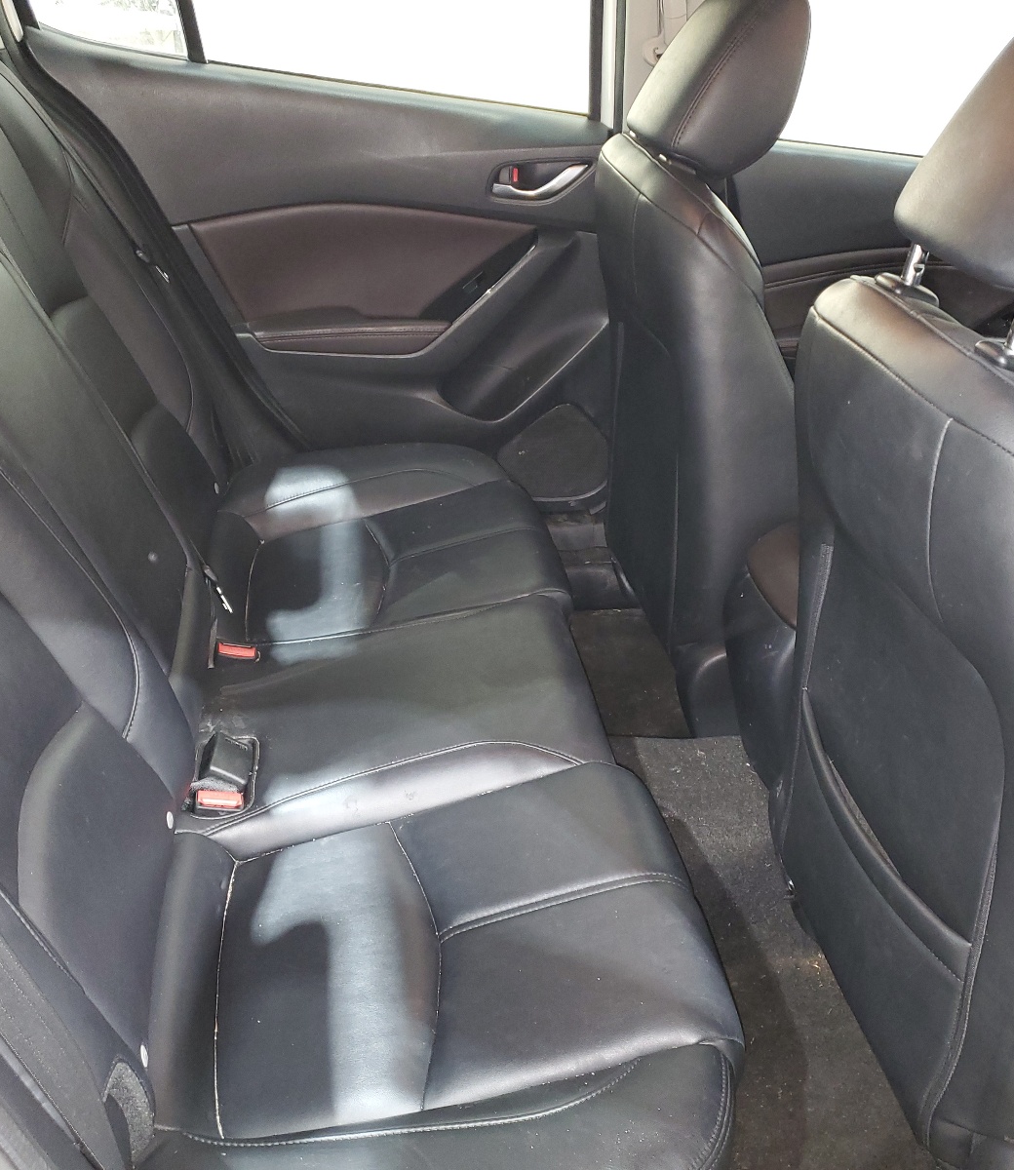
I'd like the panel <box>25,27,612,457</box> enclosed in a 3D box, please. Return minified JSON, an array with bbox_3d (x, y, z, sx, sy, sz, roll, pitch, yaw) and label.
[{"bbox_3d":[-0.252,-0.444,1.842,0.860,0.690,0.115,-1,31,-10],"label":"panel"}]

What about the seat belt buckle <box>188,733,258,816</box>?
[{"bbox_3d":[-0.306,0.211,1.280,0.060,0.055,0.072,-1,31,-10],"label":"seat belt buckle"}]

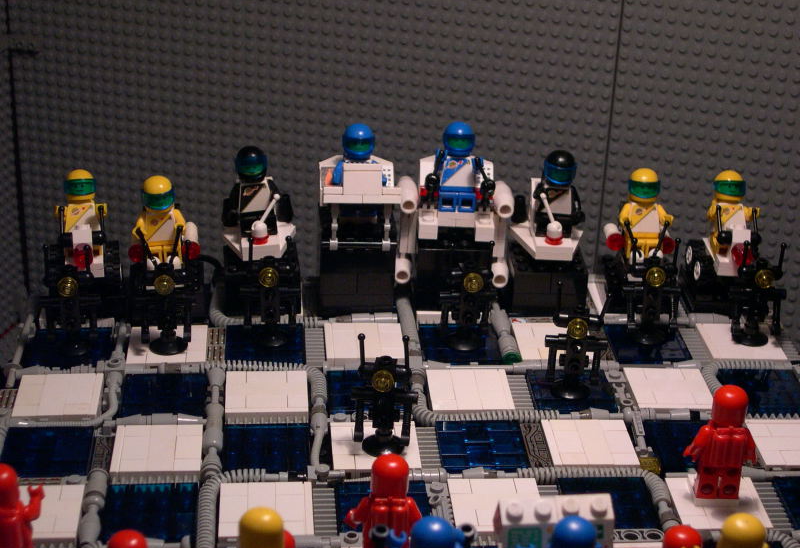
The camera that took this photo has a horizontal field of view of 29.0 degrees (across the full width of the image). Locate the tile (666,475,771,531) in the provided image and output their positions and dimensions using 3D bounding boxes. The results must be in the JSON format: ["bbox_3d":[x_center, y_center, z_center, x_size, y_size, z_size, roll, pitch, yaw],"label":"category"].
[{"bbox_3d":[0.112,0.082,0.546,0.032,0.003,0.032,0,26,-5],"label":"tile"}]

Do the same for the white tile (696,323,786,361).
[{"bbox_3d":[0.144,0.030,0.658,0.032,0.003,0.032,0,26,-5],"label":"white tile"}]

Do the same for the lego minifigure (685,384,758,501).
[{"bbox_3d":[0.113,0.057,0.538,0.027,0.043,0.018,0,26,-5],"label":"lego minifigure"}]

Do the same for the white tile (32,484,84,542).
[{"bbox_3d":[-0.127,0.084,0.535,0.032,0.004,0.032,0,27,-5],"label":"white tile"}]

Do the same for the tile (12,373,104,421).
[{"bbox_3d":[-0.132,0.048,0.600,0.032,0.004,0.032,0,26,-5],"label":"tile"}]

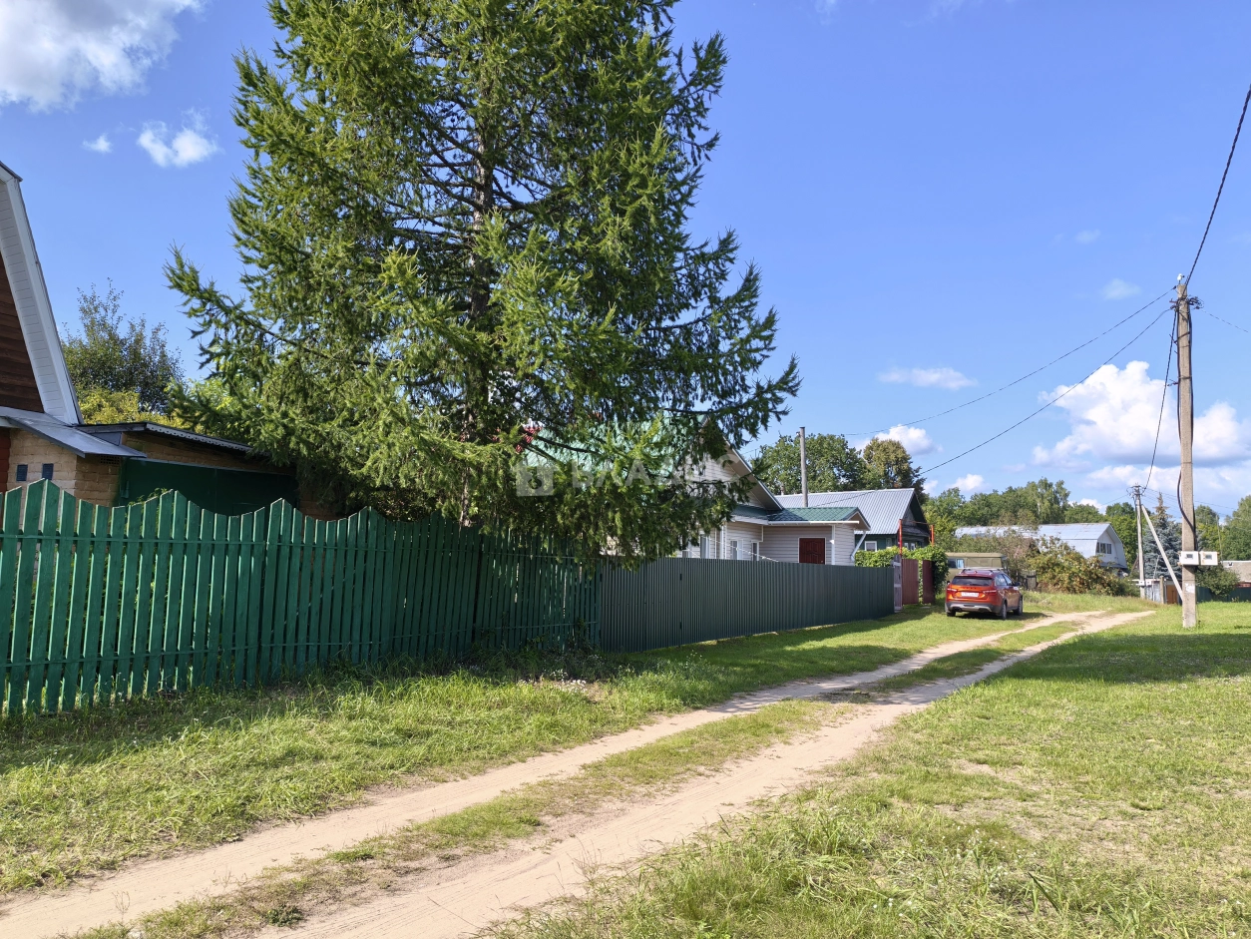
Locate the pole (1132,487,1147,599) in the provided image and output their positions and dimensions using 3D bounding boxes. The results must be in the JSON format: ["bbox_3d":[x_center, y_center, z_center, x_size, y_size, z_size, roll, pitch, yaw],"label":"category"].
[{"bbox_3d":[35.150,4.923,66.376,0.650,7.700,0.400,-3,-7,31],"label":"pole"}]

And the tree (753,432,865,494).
[{"bbox_3d":[14.390,3.171,76.605,8.800,12.400,8.500,-3,-7,31],"label":"tree"}]

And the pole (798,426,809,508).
[{"bbox_3d":[7.231,1.837,39.351,0.270,7.200,0.240,-3,-7,31],"label":"pole"}]

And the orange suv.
[{"bbox_3d":[11.600,3.955,31.450,1.820,1.540,4.420,-3,-7,31],"label":"orange suv"}]

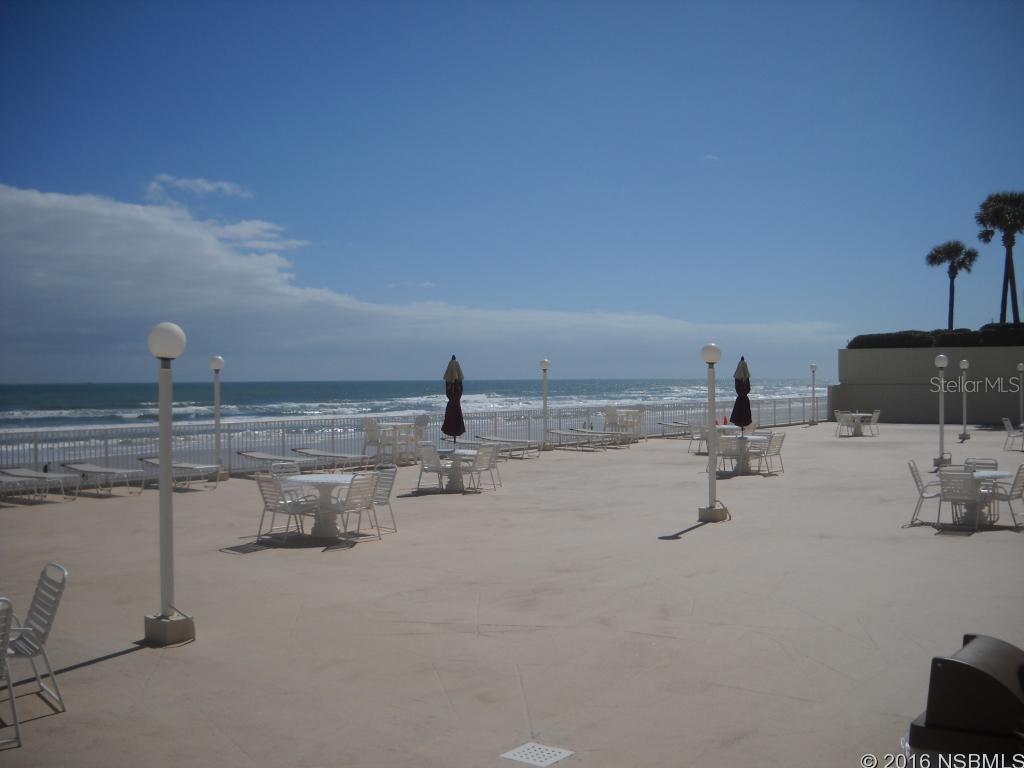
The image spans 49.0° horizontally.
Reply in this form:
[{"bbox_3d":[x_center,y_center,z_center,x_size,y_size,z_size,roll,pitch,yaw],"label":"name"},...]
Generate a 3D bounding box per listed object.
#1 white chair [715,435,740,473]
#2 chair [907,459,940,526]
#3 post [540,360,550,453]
[{"bbox_3d":[4.340,1.424,22.543,0.580,0.850,0.620,0,0,10],"label":"white chair"},{"bbox_3d":[5.696,1.453,15.193,0.620,0.850,0.580,0,0,26],"label":"chair"},{"bbox_3d":[0.918,0.581,31.147,0.330,2.520,0.330,0,0,0],"label":"post"}]

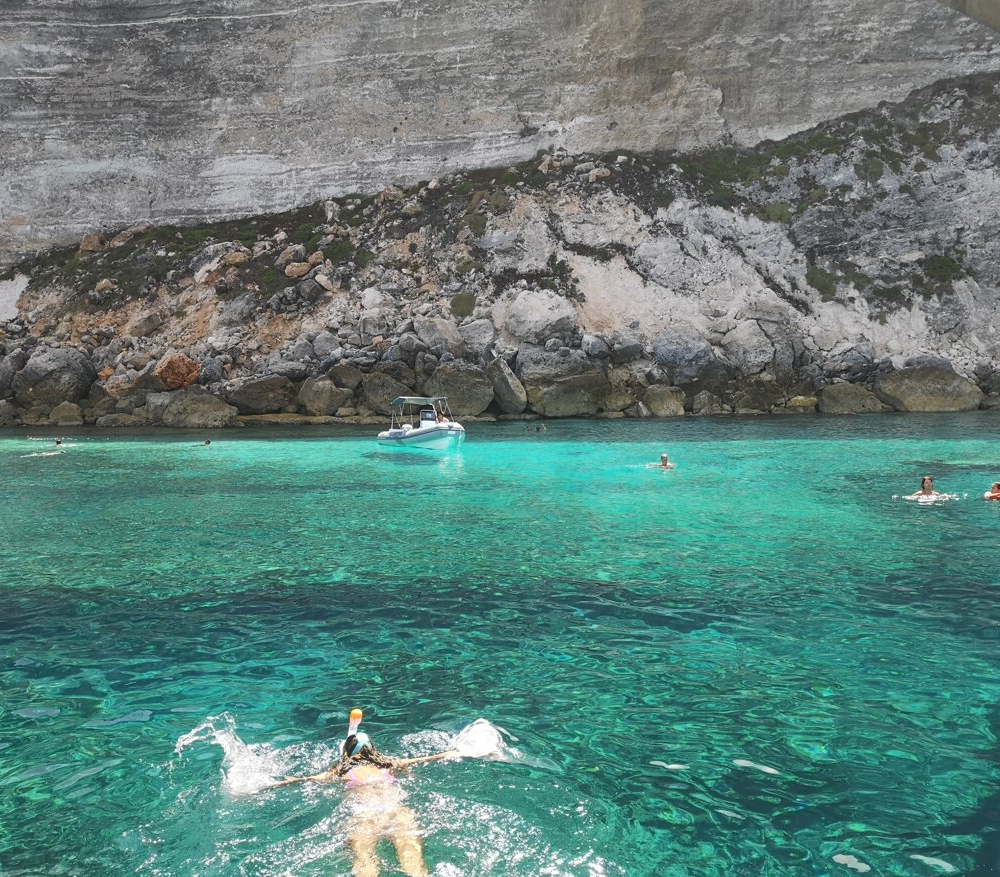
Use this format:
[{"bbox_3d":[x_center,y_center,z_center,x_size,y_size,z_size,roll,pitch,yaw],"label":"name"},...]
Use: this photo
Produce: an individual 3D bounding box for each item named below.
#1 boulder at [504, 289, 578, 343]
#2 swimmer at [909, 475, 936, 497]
[{"bbox_3d":[2.885,-8.763,65.000,5.272,3.847,4.217,0,3,3],"label":"boulder"},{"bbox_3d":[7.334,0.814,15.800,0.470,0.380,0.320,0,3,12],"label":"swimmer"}]

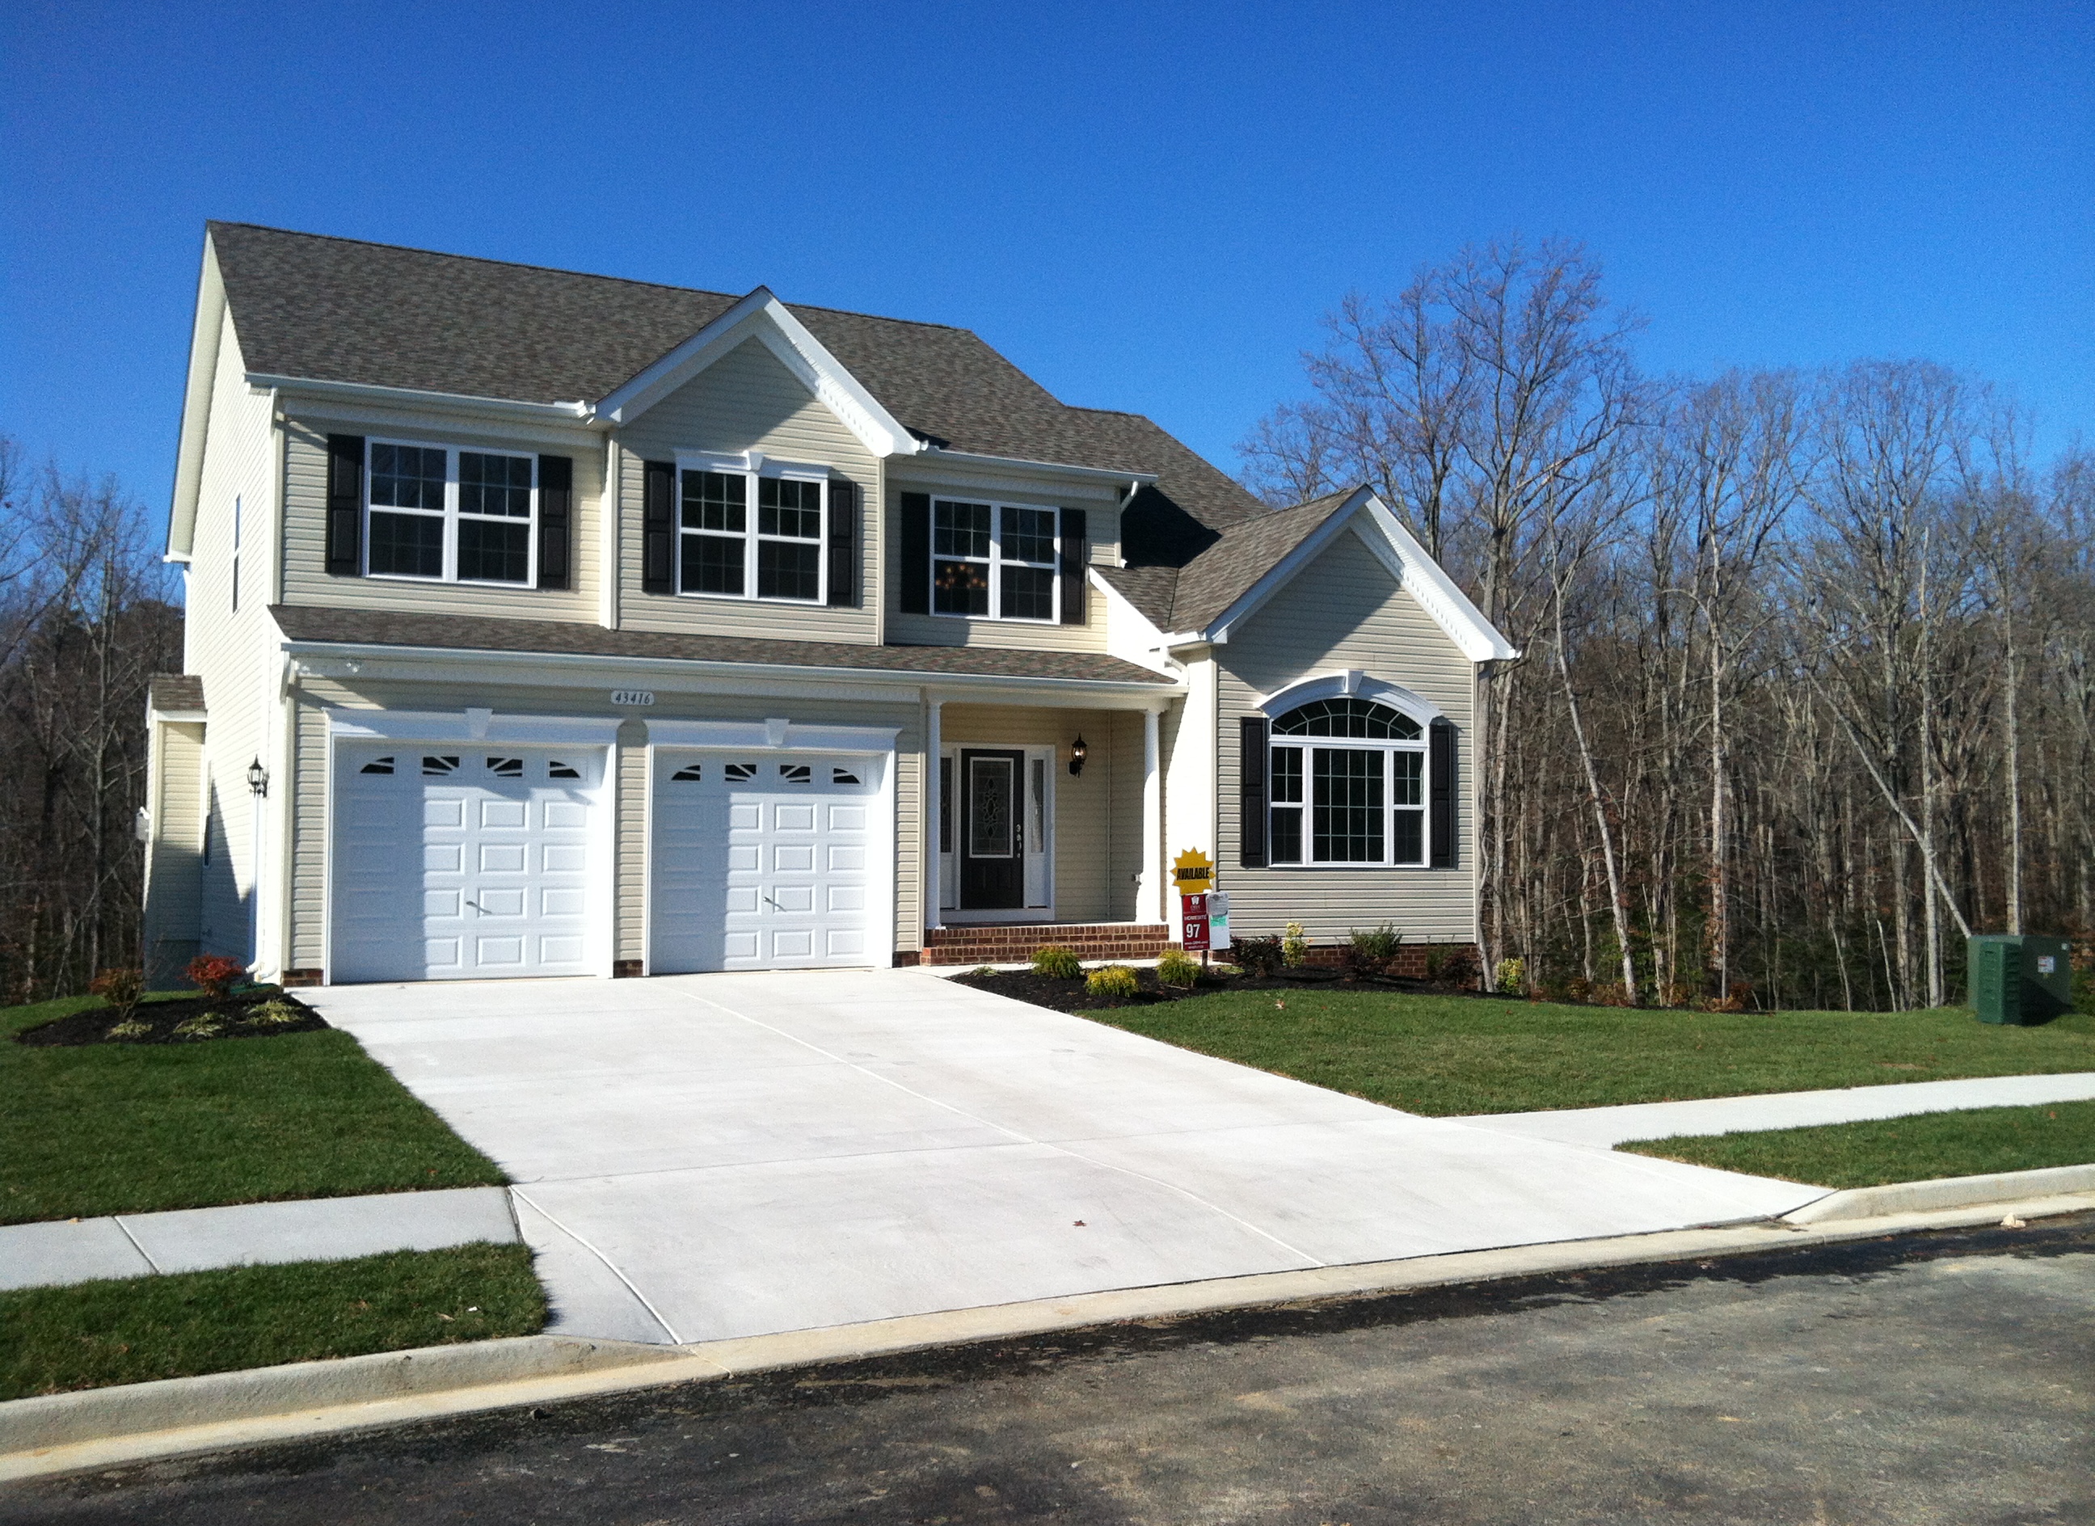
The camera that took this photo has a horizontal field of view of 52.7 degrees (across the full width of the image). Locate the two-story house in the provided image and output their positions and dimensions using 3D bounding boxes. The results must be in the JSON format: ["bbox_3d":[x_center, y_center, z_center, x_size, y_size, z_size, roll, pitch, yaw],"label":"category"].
[{"bbox_3d":[-4.192,-2.034,29.135,14.342,9.676,15.352,2,-3,-26],"label":"two-story house"}]

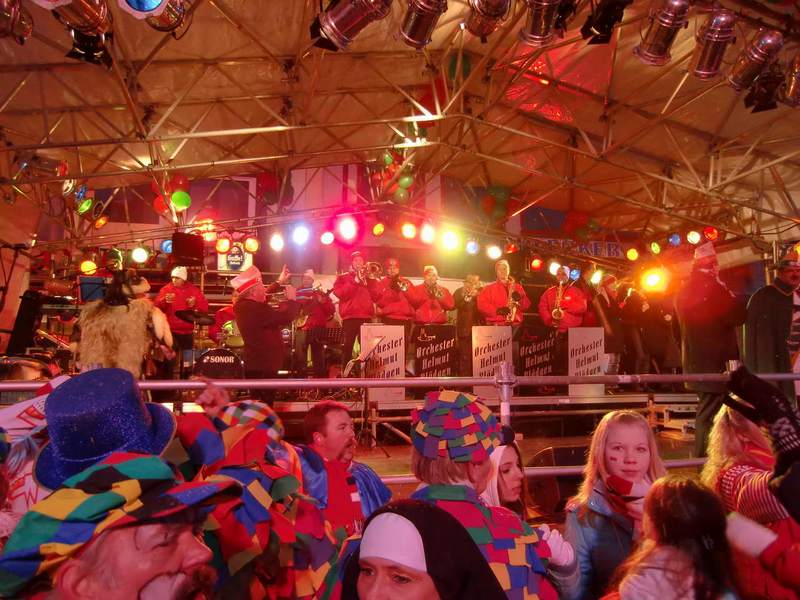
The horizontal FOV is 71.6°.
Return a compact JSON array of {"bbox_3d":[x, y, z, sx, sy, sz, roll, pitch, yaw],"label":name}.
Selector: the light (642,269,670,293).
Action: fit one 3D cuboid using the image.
[{"bbox_3d":[3.992,-0.306,8.700,0.280,0.280,0.320,-1,7,21],"label":"light"}]

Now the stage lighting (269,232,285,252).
[{"bbox_3d":[-1.892,-0.881,8.500,0.250,0.270,0.300,2,5,-21],"label":"stage lighting"}]

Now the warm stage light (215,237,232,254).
[{"bbox_3d":[-2.469,-0.773,7.849,0.250,0.270,0.300,0,7,-2],"label":"warm stage light"}]

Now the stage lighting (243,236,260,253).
[{"bbox_3d":[-2.302,-0.861,8.600,0.250,0.250,0.320,0,11,-9],"label":"stage lighting"}]

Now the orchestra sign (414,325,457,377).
[{"bbox_3d":[0.446,0.774,6.870,0.540,0.910,0.050,-1,-5,15],"label":"orchestra sign"}]

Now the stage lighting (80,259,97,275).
[{"bbox_3d":[-4.717,-0.507,8.400,0.250,0.250,0.300,4,1,-29],"label":"stage lighting"}]

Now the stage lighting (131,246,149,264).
[{"bbox_3d":[-3.945,-0.674,8.400,0.260,0.260,0.300,3,3,-25],"label":"stage lighting"}]

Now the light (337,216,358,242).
[{"bbox_3d":[-0.795,-1.083,8.400,0.280,0.300,0.320,0,7,-5],"label":"light"}]

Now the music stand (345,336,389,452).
[{"bbox_3d":[-0.313,0.931,5.350,0.450,1.150,0.480,2,-8,-21],"label":"music stand"}]

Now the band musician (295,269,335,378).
[{"bbox_3d":[-1.164,0.388,7.550,0.550,1.650,0.520,-2,-4,41],"label":"band musician"}]

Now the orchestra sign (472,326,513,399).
[{"bbox_3d":[1.167,0.795,7.000,0.540,0.910,0.050,-1,-5,15],"label":"orchestra sign"}]

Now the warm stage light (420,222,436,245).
[{"bbox_3d":[0.447,-1.019,8.498,0.250,0.270,0.300,-1,7,9],"label":"warm stage light"}]

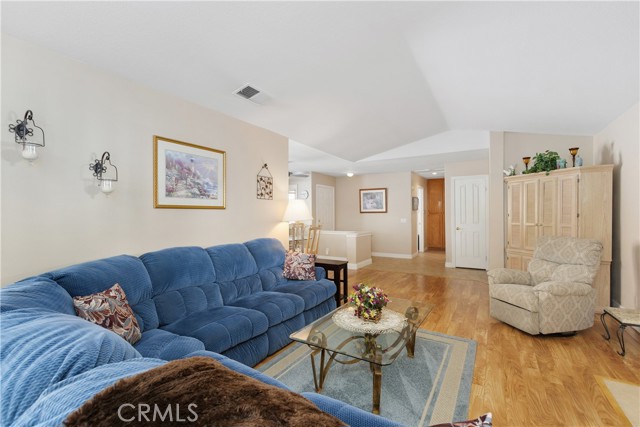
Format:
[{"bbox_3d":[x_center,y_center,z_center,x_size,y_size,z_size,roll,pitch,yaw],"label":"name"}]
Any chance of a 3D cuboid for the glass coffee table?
[{"bbox_3d":[0.410,1.042,2.250,0.660,0.446,1.240,0,0,32],"label":"glass coffee table"}]

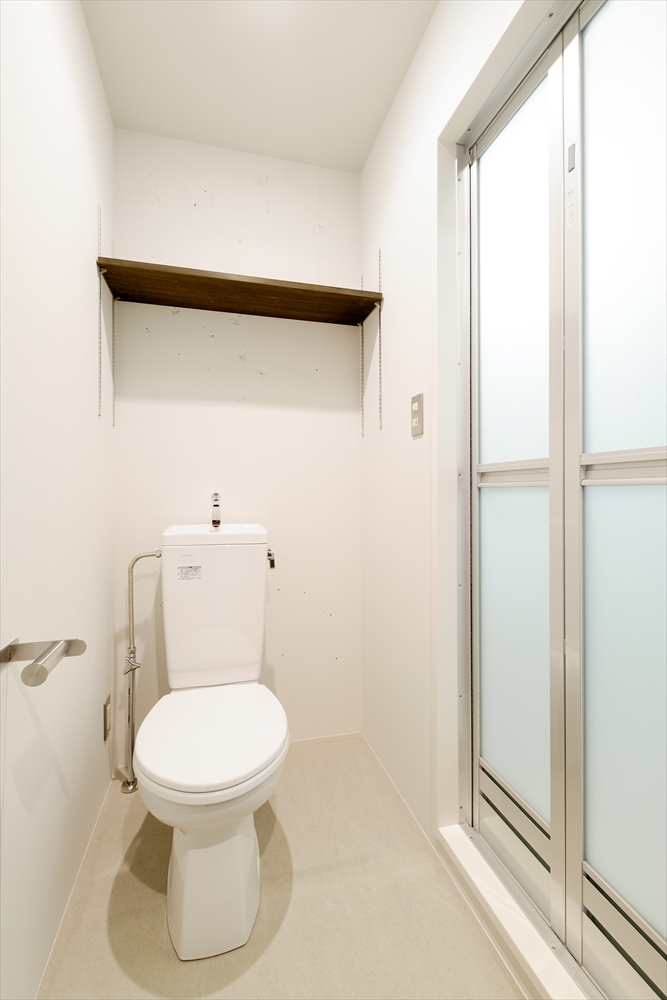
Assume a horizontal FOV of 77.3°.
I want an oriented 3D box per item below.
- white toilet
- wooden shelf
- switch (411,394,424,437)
[{"bbox_3d":[-0.351,0.552,1.254,0.382,0.901,0.767,0,0,-16],"label":"white toilet"},{"bbox_3d":[-0.313,-0.756,1.544,0.953,0.022,0.240,0,0,-16],"label":"wooden shelf"},{"bbox_3d":[0.254,-0.259,1.273,0.009,0.120,0.070,0,0,-16],"label":"switch"}]

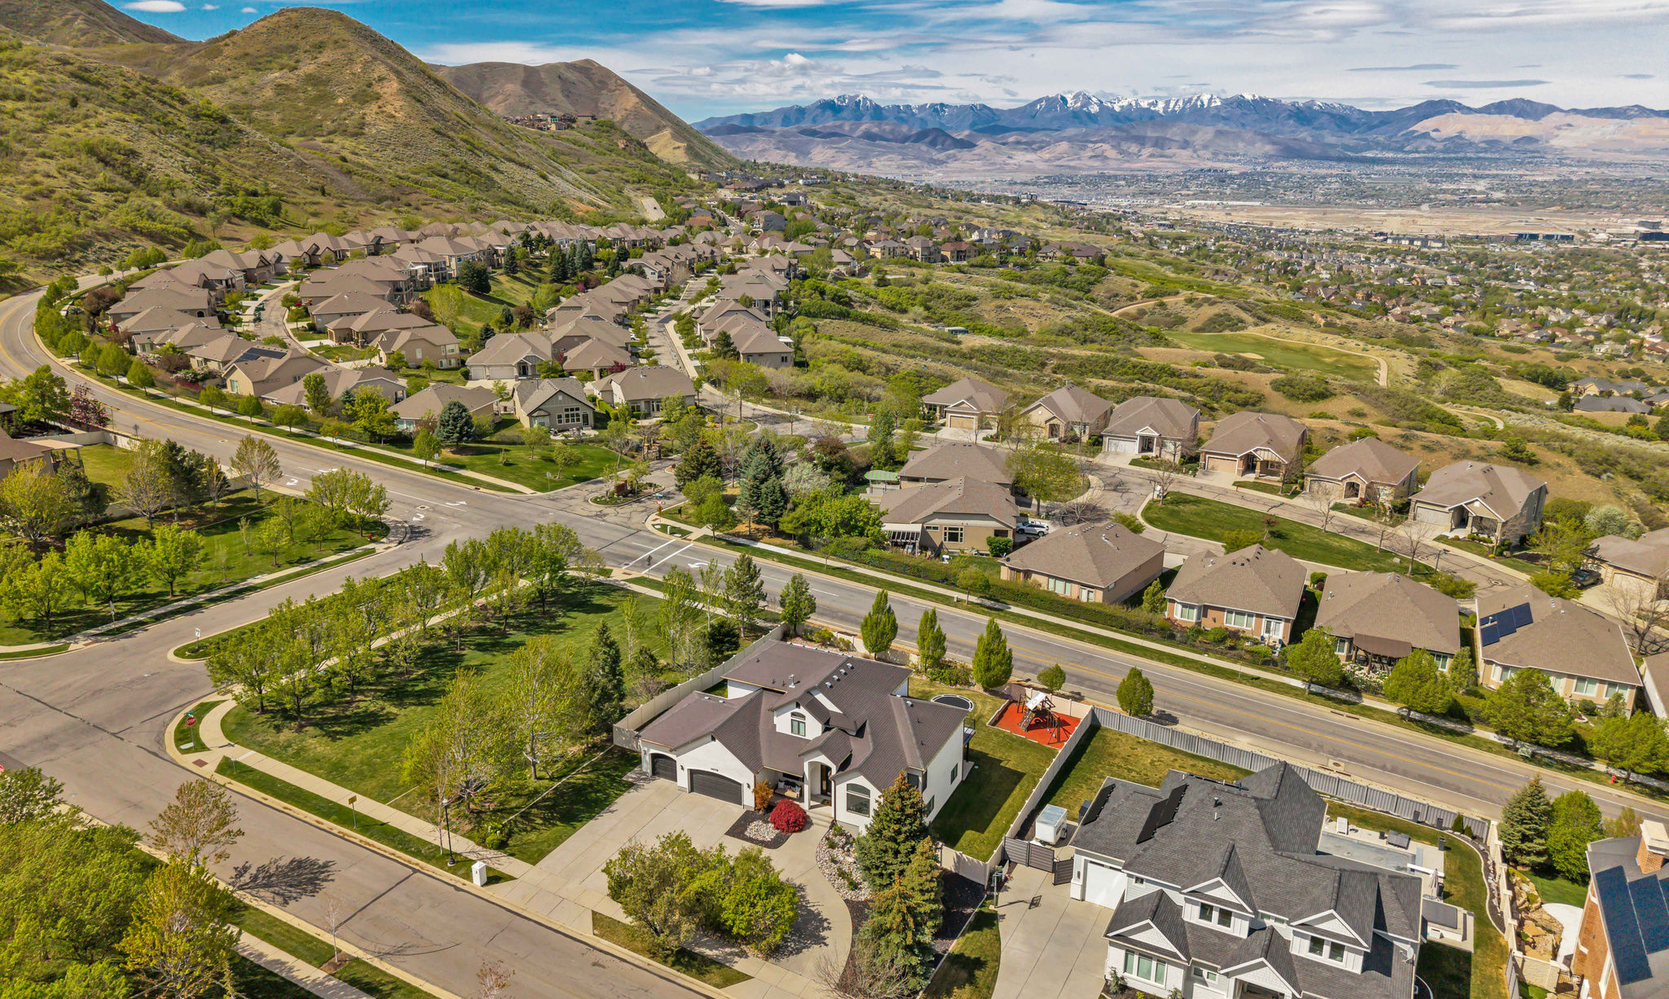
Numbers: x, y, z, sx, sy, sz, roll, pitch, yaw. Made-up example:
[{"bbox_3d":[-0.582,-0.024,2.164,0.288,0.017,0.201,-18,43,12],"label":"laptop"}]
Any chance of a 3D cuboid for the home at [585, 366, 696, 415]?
[{"bbox_3d":[-36.720,-21.050,220.360,18.500,7.600,13.500,-4,18,-12],"label":"home"}]

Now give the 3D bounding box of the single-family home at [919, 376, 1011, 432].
[{"bbox_3d":[25.650,-19.380,224.350,17.200,7.800,18.000,9,19,27],"label":"single-family home"}]

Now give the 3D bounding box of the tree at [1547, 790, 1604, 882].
[{"bbox_3d":[56.960,25.740,88.660,4.450,6.930,4.450,0,17,0],"label":"tree"}]

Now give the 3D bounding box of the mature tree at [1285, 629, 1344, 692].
[{"bbox_3d":[47.260,15.950,113.970,5.780,7.160,5.780,8,19,23],"label":"mature tree"}]

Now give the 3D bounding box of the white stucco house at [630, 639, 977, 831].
[{"bbox_3d":[-1.460,19.360,101.440,25.100,7.800,22.500,8,19,24],"label":"white stucco house"}]

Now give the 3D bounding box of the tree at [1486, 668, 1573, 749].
[{"bbox_3d":[67.260,20.480,112.080,8.420,8.300,8.420,0,17,0],"label":"tree"}]

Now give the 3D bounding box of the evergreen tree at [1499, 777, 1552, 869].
[{"bbox_3d":[55.090,25.540,91.390,4.120,8.580,4.120,0,17,0],"label":"evergreen tree"}]

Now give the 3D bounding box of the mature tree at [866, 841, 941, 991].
[{"bbox_3d":[4.257,25.584,71.694,4.800,9.600,4.800,0,17,0],"label":"mature tree"}]

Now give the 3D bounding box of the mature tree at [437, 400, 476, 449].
[{"bbox_3d":[-55.070,-10.850,167.820,5.580,7.370,5.580,0,17,0],"label":"mature tree"}]

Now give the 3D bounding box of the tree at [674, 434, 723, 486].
[{"bbox_3d":[-20.500,-5.260,174.120,8.240,9.160,8.240,-2,17,-7],"label":"tree"}]

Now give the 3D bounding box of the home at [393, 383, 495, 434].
[{"bbox_3d":[-72.290,-17.610,214.480,13.500,7.300,17.300,4,18,13],"label":"home"}]

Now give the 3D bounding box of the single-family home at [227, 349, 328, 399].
[{"bbox_3d":[-95.680,-22.830,198.480,11.300,7.600,17.000,8,19,26],"label":"single-family home"}]

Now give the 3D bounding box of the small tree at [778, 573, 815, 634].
[{"bbox_3d":[-3.980,11.530,126.020,4.120,7.490,4.120,-1,17,-2],"label":"small tree"}]

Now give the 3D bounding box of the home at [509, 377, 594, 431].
[{"bbox_3d":[-45.550,-16.830,187.440,11.700,7.300,22.500,-6,18,-20],"label":"home"}]

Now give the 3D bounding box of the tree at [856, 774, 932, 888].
[{"bbox_3d":[4.180,22.690,80.700,5.440,8.010,5.440,0,17,0],"label":"tree"}]

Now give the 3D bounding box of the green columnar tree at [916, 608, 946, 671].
[{"bbox_3d":[9.680,14.220,116.480,3.050,7.100,3.050,0,17,0],"label":"green columnar tree"}]

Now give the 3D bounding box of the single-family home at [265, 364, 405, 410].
[{"bbox_3d":[-78.923,-17.242,183.864,13.500,6.600,18.500,12,20,33],"label":"single-family home"}]

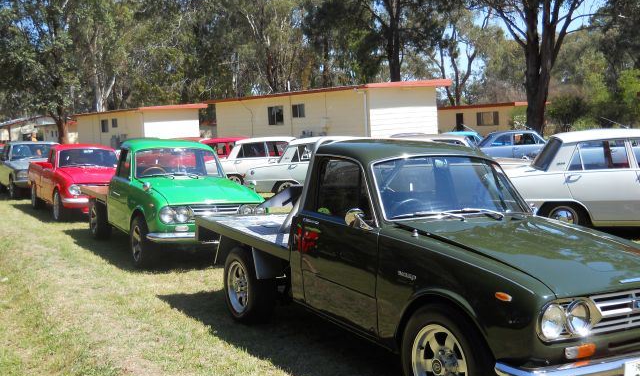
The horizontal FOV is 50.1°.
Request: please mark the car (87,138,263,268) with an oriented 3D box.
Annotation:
[{"bbox_3d":[-2.125,0.057,9.441,1.560,1.460,3.950,-5,6,-30],"label":"car"}]

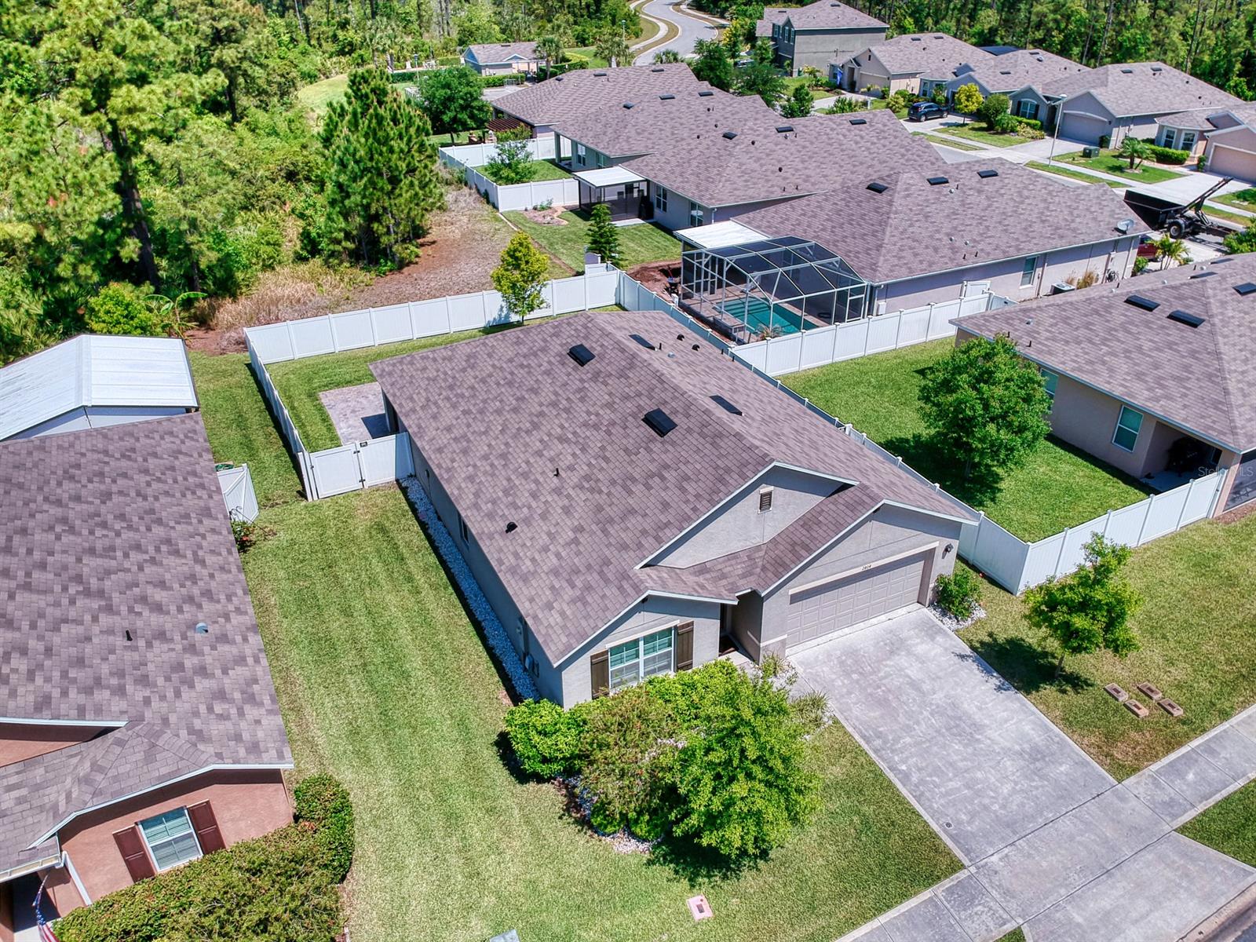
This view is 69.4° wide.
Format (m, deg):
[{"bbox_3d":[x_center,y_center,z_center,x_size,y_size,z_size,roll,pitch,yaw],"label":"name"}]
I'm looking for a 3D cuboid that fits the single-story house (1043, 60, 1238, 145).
[{"bbox_3d":[49.229,-37.021,89.305,19.400,5.900,13.300,-14,34,-22],"label":"single-story house"}]

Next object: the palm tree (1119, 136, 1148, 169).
[{"bbox_3d":[41.612,-25.999,74.202,2.600,2.500,2.500,-14,34,-22],"label":"palm tree"}]

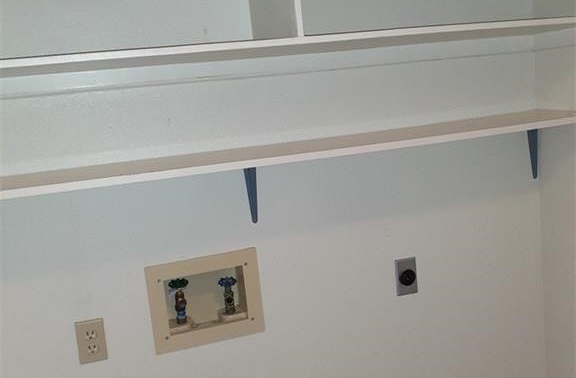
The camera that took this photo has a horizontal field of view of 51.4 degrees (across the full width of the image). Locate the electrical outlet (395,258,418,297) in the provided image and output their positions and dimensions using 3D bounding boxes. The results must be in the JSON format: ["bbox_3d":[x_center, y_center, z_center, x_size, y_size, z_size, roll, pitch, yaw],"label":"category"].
[{"bbox_3d":[0.363,0.269,1.822,0.070,0.114,0.016,-8,10,-16],"label":"electrical outlet"}]

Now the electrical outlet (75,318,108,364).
[{"bbox_3d":[-0.511,0.398,1.561,0.070,0.115,0.012,-8,10,-16],"label":"electrical outlet"}]

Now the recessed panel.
[{"bbox_3d":[-0.234,0.301,1.683,0.305,0.246,0.090,-8,10,-16],"label":"recessed panel"}]

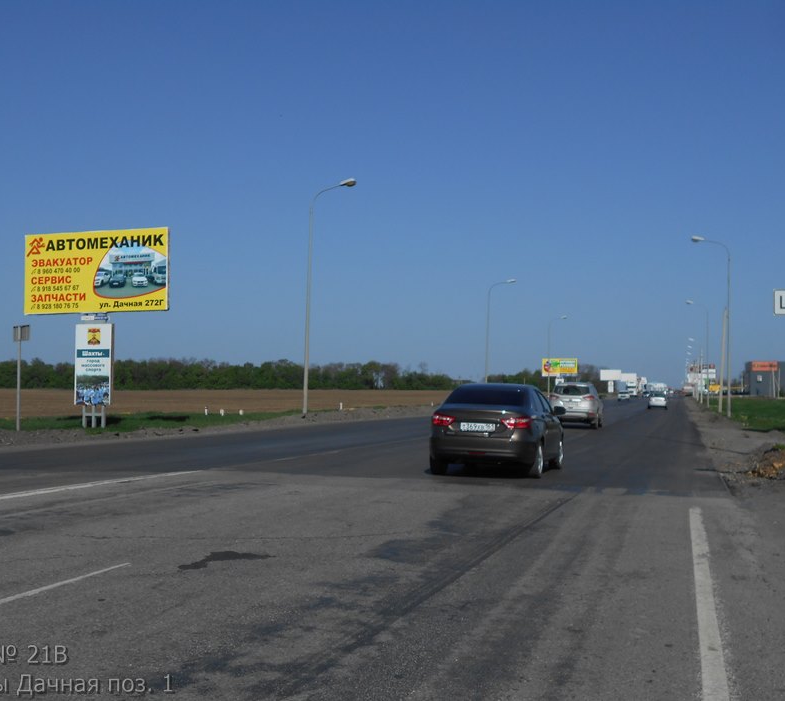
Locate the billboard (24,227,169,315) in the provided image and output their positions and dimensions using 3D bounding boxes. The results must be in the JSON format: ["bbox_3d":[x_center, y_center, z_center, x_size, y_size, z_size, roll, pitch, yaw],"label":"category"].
[{"bbox_3d":[-11.142,-2.947,44.796,6.070,3.080,0.250,-1,-2,16],"label":"billboard"}]

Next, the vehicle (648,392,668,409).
[{"bbox_3d":[23.700,4.450,105.800,1.740,1.470,4.380,1,-2,14],"label":"vehicle"}]

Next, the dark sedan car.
[{"bbox_3d":[1.820,1.285,19.880,1.780,1.490,4.400,1,-2,14],"label":"dark sedan car"}]

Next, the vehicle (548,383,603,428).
[{"bbox_3d":[7.080,2.100,45.500,1.880,1.690,4.520,1,-2,13],"label":"vehicle"}]

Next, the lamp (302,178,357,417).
[{"bbox_3d":[-2.649,-2.227,50.200,2.290,10.000,0.350,0,-2,14],"label":"lamp"}]

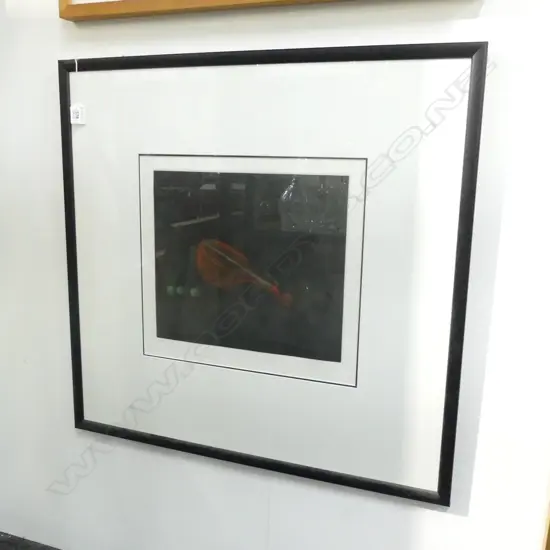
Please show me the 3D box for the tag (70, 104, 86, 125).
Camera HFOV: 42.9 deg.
[{"bbox_3d":[-0.358,-0.292,1.272,0.032,0.037,0.003,5,13,22],"label":"tag"}]

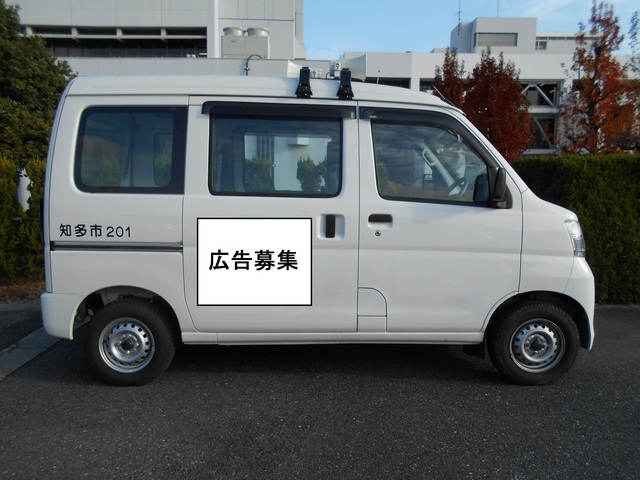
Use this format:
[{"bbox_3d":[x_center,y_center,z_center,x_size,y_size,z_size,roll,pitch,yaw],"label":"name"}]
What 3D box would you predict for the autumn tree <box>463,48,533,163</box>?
[{"bbox_3d":[4.299,-2.210,11.868,1.747,4.905,1.747,0,4,0],"label":"autumn tree"}]

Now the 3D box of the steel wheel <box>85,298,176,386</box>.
[{"bbox_3d":[-1.139,0.613,2.904,0.530,0.530,0.150,0,4,-1],"label":"steel wheel"}]

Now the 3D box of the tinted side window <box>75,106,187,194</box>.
[{"bbox_3d":[-1.095,-0.520,2.796,0.650,0.515,0.050,0,-1,-1],"label":"tinted side window"}]

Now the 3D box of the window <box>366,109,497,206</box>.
[{"bbox_3d":[0.658,-0.484,2.831,0.761,0.589,0.050,0,-1,-1],"label":"window"}]

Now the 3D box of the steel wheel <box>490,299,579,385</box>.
[{"bbox_3d":[1.310,0.627,2.954,0.530,0.530,0.150,0,4,-1],"label":"steel wheel"}]

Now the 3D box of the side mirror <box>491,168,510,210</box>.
[{"bbox_3d":[1.029,-0.299,2.740,0.100,0.235,0.200,2,4,15],"label":"side mirror"}]

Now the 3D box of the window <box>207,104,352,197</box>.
[{"bbox_3d":[-0.236,-0.522,2.814,0.850,0.551,0.050,0,-1,-1],"label":"window"}]

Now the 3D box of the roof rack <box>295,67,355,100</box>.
[{"bbox_3d":[0.014,-0.957,3.428,0.349,0.195,1.320,0,4,-1],"label":"roof rack"}]

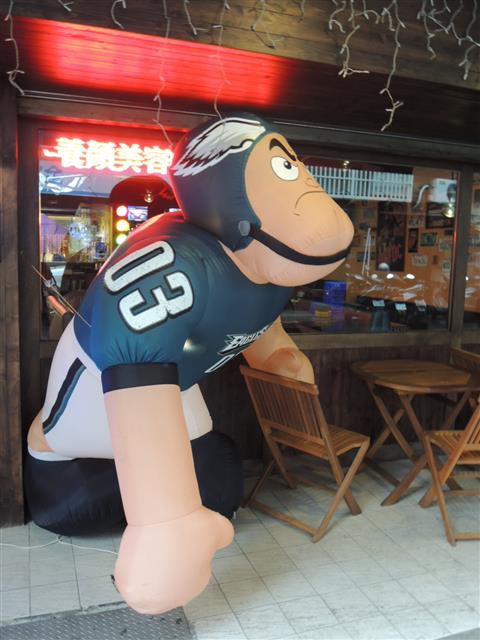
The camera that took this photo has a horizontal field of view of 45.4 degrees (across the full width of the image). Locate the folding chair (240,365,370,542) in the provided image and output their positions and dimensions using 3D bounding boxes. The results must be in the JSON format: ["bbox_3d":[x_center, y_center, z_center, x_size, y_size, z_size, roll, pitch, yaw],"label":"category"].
[{"bbox_3d":[0.368,0.697,3.287,0.515,0.860,0.540,9,10,44],"label":"folding chair"}]

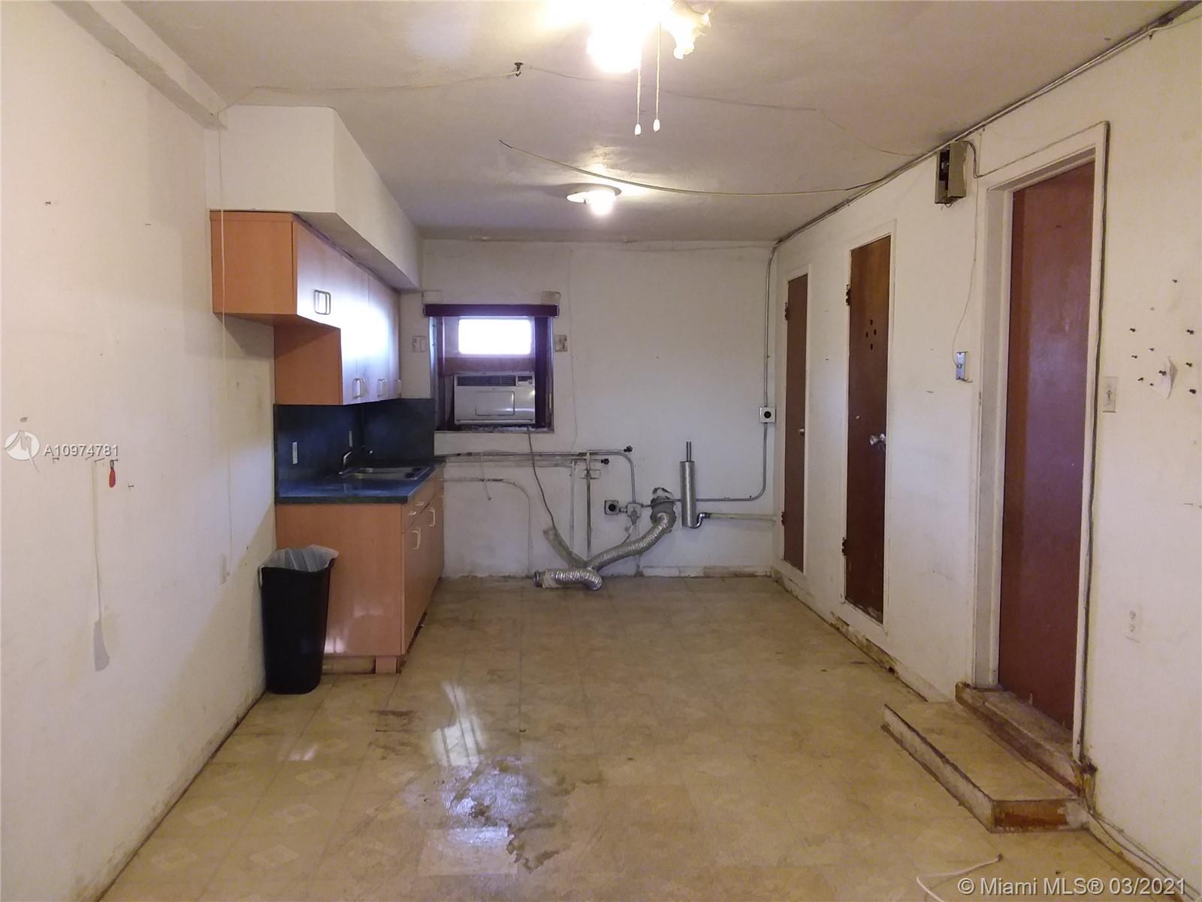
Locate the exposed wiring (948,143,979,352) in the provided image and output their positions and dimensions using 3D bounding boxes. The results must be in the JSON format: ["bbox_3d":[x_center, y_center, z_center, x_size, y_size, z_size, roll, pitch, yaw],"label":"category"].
[{"bbox_3d":[1.544,-0.846,3.974,0.029,0.913,0.162,0,4,-5],"label":"exposed wiring"}]

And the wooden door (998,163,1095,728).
[{"bbox_3d":[1.699,-0.013,3.500,0.045,2.035,0.680,0,4,-4],"label":"wooden door"}]

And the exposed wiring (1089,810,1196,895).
[{"bbox_3d":[1.627,1.207,2.844,0.035,0.045,0.470,0,4,-4],"label":"exposed wiring"}]

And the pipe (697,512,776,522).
[{"bbox_3d":[1.036,0.505,7.147,0.611,0.078,0.060,0,4,-4],"label":"pipe"}]

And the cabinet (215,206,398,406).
[{"bbox_3d":[-1.512,-0.658,5.324,0.333,0.782,3.230,0,4,-5],"label":"cabinet"}]

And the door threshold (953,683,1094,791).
[{"bbox_3d":[1.628,1.072,3.578,0.162,0.094,0.937,0,4,-5],"label":"door threshold"}]

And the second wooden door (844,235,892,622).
[{"bbox_3d":[1.480,-0.123,5.180,0.050,2.034,0.583,0,4,-5],"label":"second wooden door"}]

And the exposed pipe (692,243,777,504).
[{"bbox_3d":[1.008,-0.572,7.082,0.670,1.964,0.050,0,4,-4],"label":"exposed pipe"}]

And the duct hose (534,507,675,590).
[{"bbox_3d":[0.044,0.710,6.924,1.080,0.554,0.420,0,4,-4],"label":"duct hose"}]

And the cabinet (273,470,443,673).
[{"bbox_3d":[-1.402,0.603,5.908,0.664,0.914,2.353,0,4,-5],"label":"cabinet"}]

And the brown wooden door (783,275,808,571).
[{"bbox_3d":[1.383,-0.199,6.645,0.050,2.033,0.460,0,4,-5],"label":"brown wooden door"}]

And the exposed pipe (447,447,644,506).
[{"bbox_3d":[-0.449,0.206,7.019,1.465,0.455,0.060,0,4,-4],"label":"exposed pipe"}]

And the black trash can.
[{"bbox_3d":[-1.453,0.834,4.567,0.317,0.642,0.298,0,4,-5],"label":"black trash can"}]

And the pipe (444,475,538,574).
[{"bbox_3d":[-0.838,0.573,7.026,0.666,0.738,0.040,0,4,-4],"label":"pipe"}]

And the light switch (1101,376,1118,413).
[{"bbox_3d":[1.617,-0.180,2.989,0.018,0.112,0.072,0,4,-5],"label":"light switch"}]

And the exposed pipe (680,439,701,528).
[{"bbox_3d":[0.682,0.260,7.132,0.164,0.665,0.124,0,4,-5],"label":"exposed pipe"}]

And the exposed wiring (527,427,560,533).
[{"bbox_3d":[-0.433,0.216,6.991,0.228,0.790,0.100,0,4,-4],"label":"exposed wiring"}]

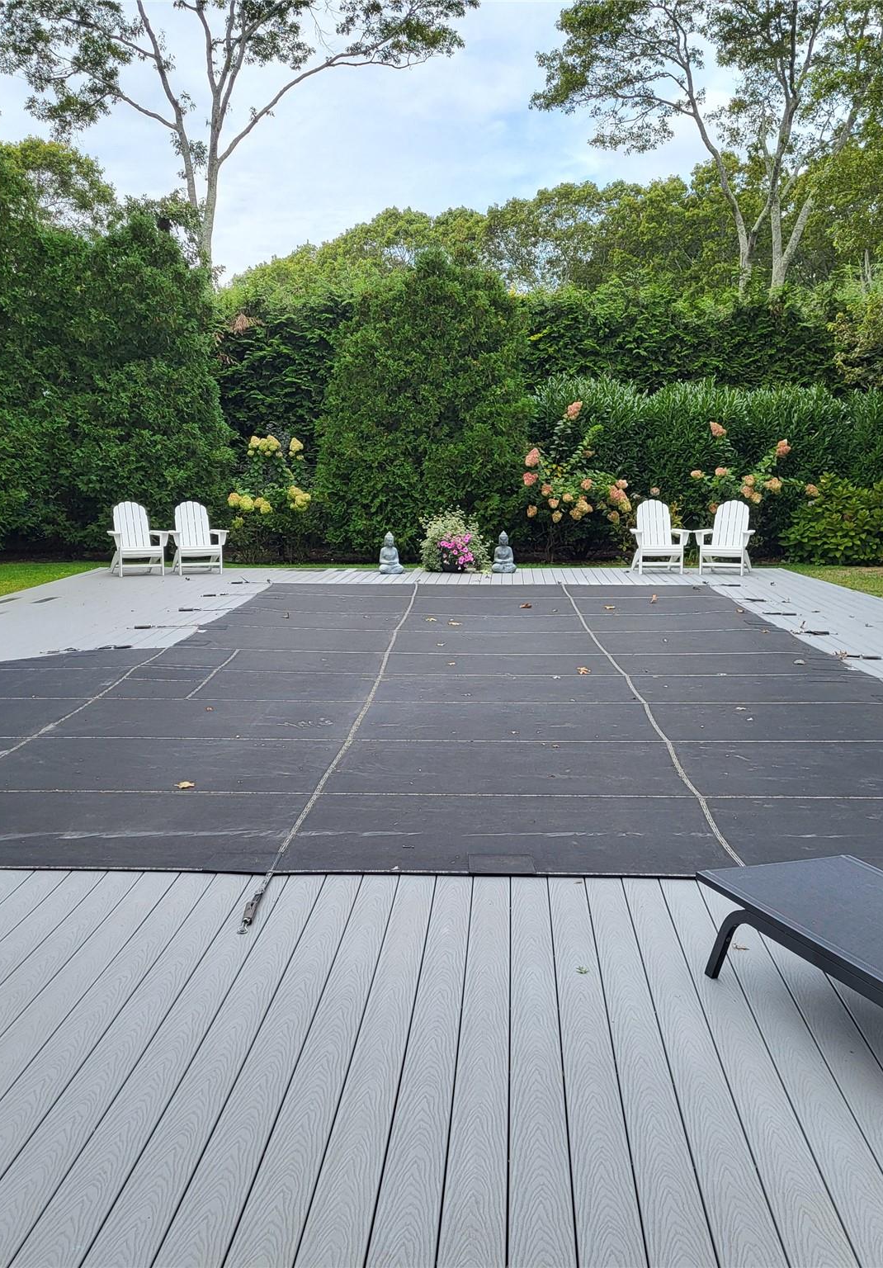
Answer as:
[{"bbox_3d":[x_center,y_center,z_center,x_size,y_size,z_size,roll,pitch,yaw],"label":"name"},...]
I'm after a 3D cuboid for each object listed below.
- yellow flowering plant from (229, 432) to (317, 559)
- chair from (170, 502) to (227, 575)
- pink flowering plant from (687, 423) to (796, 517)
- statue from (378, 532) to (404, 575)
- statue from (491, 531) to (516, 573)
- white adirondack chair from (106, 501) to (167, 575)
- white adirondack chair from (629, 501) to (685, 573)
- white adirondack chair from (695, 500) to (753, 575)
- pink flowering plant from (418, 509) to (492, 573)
[{"bbox_3d":[-2.804,-2.219,20.867,1.380,2.050,1.300,0,8,0],"label":"yellow flowering plant"},{"bbox_3d":[-3.408,-1.342,17.635,0.800,0.990,0.890,-3,8,-20],"label":"chair"},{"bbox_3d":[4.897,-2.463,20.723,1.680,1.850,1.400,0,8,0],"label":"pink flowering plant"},{"bbox_3d":[-0.692,-1.132,17.581,0.340,0.580,0.260,-3,8,-18],"label":"statue"},{"bbox_3d":[0.862,-1.153,17.716,0.340,0.580,0.260,0,8,-3],"label":"statue"},{"bbox_3d":[-4.197,-1.312,17.421,0.800,0.990,0.890,-4,9,-24],"label":"white adirondack chair"},{"bbox_3d":[2.999,-1.356,17.667,0.800,0.990,0.890,-1,8,-7],"label":"white adirondack chair"},{"bbox_3d":[3.928,-1.320,17.394,0.800,0.990,0.890,3,8,22],"label":"white adirondack chair"},{"bbox_3d":[0.193,-1.334,17.867,1.000,0.900,0.900,0,8,0],"label":"pink flowering plant"}]

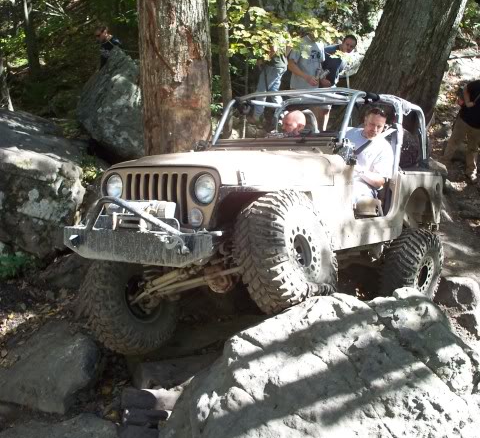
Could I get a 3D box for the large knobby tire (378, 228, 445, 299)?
[{"bbox_3d":[1.650,0.504,6.465,0.330,0.890,0.890,18,17,37],"label":"large knobby tire"}]

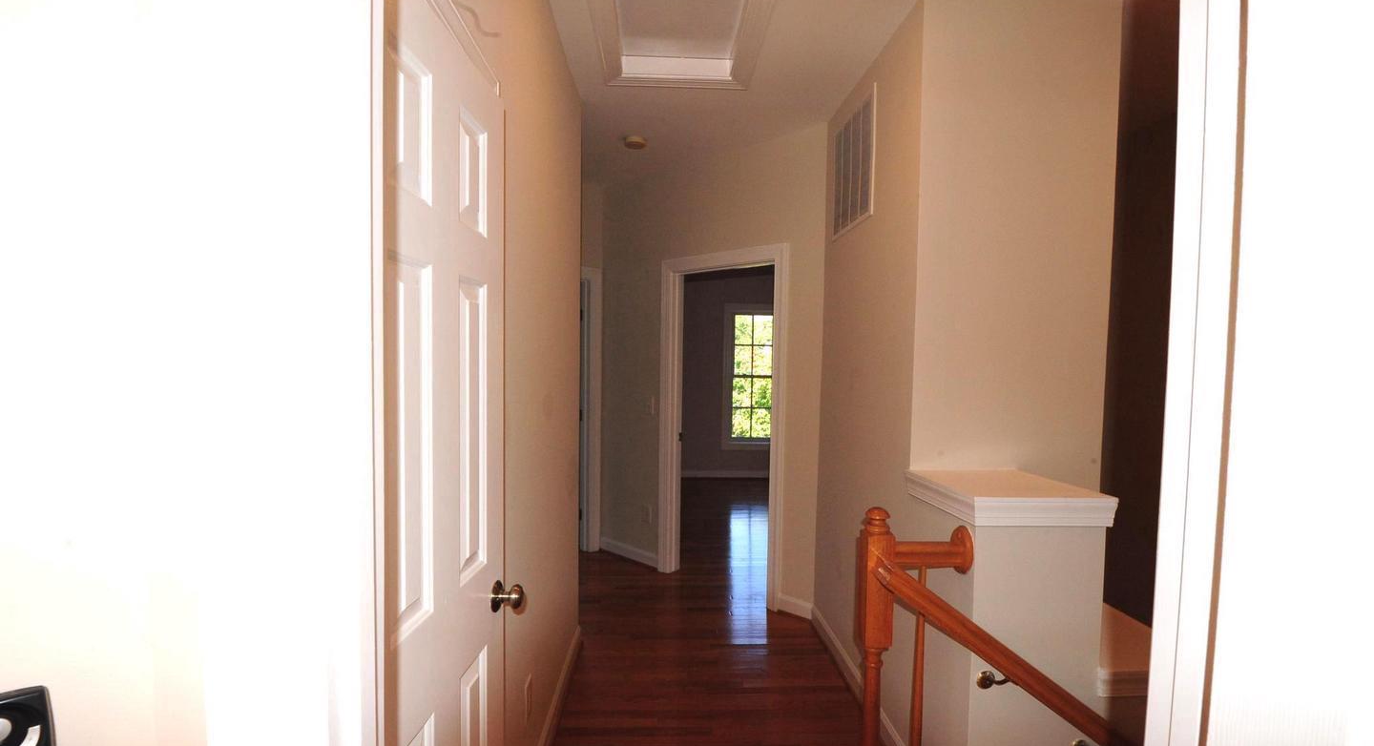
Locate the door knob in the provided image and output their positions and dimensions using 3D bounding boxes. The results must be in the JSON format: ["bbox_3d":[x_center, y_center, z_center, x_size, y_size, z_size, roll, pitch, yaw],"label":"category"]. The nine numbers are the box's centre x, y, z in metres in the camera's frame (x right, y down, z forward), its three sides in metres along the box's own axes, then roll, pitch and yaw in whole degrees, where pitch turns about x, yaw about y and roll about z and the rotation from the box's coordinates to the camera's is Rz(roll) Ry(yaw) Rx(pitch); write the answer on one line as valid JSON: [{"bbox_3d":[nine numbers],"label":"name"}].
[{"bbox_3d":[-0.382,0.484,1.234,0.061,0.066,0.066,1,2,2],"label":"door knob"}]

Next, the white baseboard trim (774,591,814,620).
[{"bbox_3d":[0.615,1.338,3.240,0.215,0.097,0.017,2,2,41],"label":"white baseboard trim"}]

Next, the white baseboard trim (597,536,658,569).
[{"bbox_3d":[-0.416,1.297,4.131,0.600,0.093,0.017,2,2,41],"label":"white baseboard trim"}]

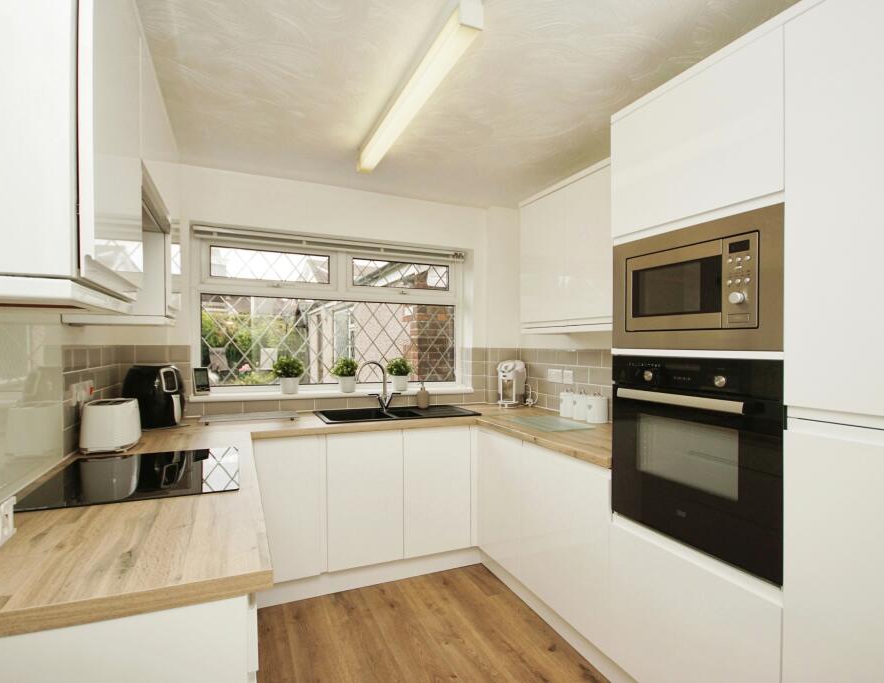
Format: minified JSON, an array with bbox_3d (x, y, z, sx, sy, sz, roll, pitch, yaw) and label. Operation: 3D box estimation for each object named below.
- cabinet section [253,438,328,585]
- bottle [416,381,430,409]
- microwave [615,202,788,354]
[{"bbox_3d":[-0.885,0.854,2.430,0.380,0.720,0.560,1,-1,-23],"label":"cabinet section"},{"bbox_3d":[-0.136,0.387,3.112,0.085,0.203,0.090,1,-1,24],"label":"bottle"},{"bbox_3d":[0.955,-0.167,1.455,0.400,0.390,0.585,1,-1,-24],"label":"microwave"}]

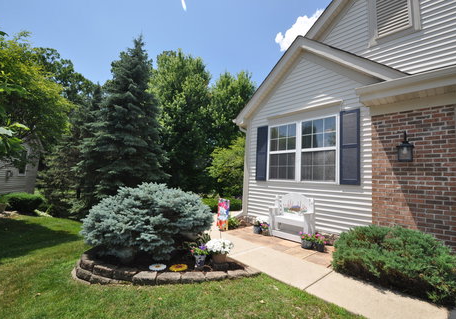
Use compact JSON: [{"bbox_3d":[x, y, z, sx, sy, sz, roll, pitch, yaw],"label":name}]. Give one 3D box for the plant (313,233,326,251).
[{"bbox_3d":[1.757,1.545,3.813,0.240,0.320,0.240,8,-7,-42],"label":"plant"}]

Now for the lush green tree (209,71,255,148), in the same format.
[{"bbox_3d":[0.073,-1.957,14.072,3.800,9.059,3.800,3,-5,0],"label":"lush green tree"}]

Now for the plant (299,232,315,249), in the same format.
[{"bbox_3d":[1.562,1.567,3.946,0.240,0.280,0.240,8,-7,-42],"label":"plant"}]

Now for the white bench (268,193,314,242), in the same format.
[{"bbox_3d":[1.458,1.272,4.558,0.920,0.970,0.520,-1,-7,38],"label":"white bench"}]

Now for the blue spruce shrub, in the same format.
[{"bbox_3d":[-1.390,0.902,3.534,2.050,0.930,1.950,5,-6,-20],"label":"blue spruce shrub"}]

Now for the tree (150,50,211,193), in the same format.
[{"bbox_3d":[-3.352,-2.443,12.558,3.900,9.356,3.900,3,-5,0],"label":"tree"}]

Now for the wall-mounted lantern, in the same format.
[{"bbox_3d":[3.014,-0.217,3.393,0.260,0.510,0.220,8,-7,-42],"label":"wall-mounted lantern"}]

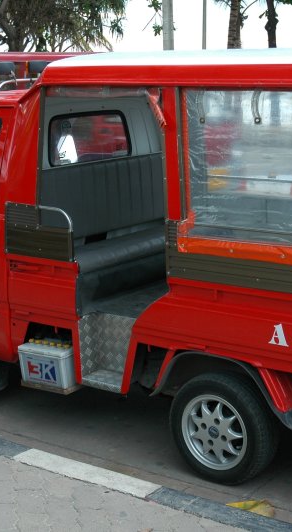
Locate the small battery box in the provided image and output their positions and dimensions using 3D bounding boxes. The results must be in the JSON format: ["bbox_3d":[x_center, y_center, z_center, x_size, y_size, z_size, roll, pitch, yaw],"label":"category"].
[{"bbox_3d":[-0.481,0.490,4.844,0.265,0.208,0.170,6,14,29],"label":"small battery box"}]

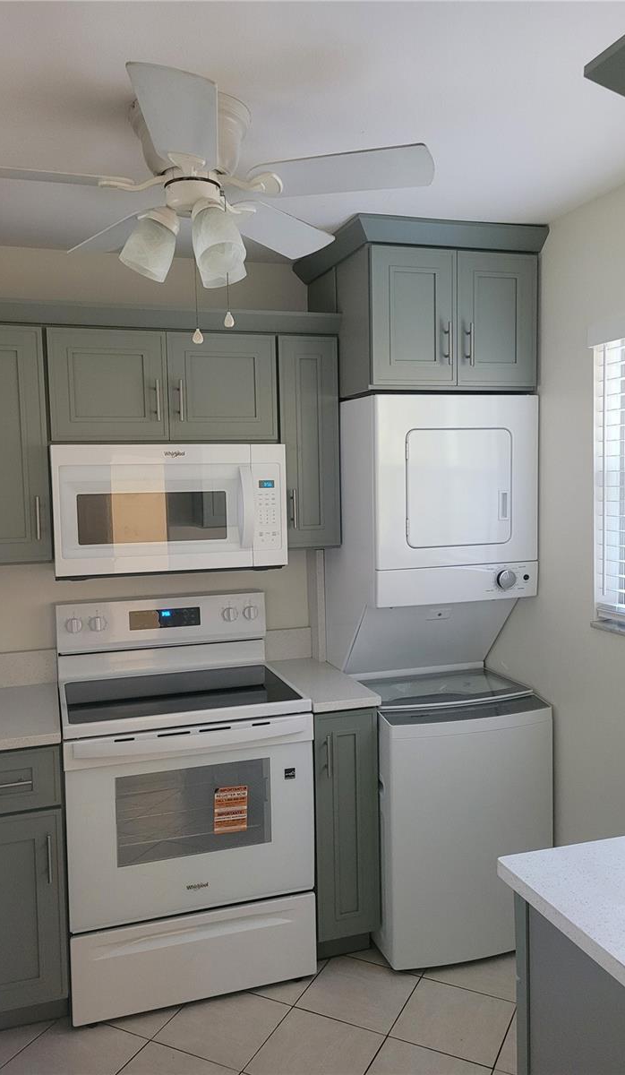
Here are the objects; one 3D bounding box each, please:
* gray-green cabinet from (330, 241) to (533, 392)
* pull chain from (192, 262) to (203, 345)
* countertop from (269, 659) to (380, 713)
[{"bbox_3d":[0.426,-0.711,2.772,0.610,0.450,0.315,-3,5,-18],"label":"gray-green cabinet"},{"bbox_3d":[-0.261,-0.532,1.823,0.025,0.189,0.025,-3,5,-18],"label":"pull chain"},{"bbox_3d":[0.017,0.517,2.899,0.227,0.030,0.636,-3,5,-18],"label":"countertop"}]

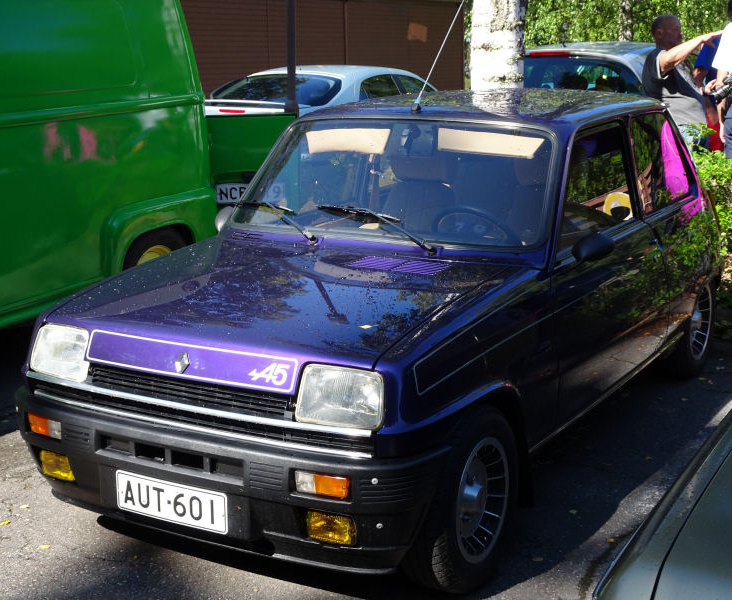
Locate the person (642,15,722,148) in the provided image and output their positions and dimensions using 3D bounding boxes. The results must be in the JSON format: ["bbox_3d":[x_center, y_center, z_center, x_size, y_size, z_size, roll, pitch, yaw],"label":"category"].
[{"bbox_3d":[2.283,-1.147,8.000,0.600,1.770,0.520,-2,12,-3],"label":"person"}]

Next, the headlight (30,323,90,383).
[{"bbox_3d":[-0.893,0.152,3.286,0.218,0.148,0.090,6,14,30],"label":"headlight"}]

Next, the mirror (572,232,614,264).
[{"bbox_3d":[0.729,-0.175,3.548,0.145,0.105,0.095,4,13,24],"label":"mirror"}]

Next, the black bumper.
[{"bbox_3d":[-0.478,0.497,3.087,1.470,0.360,0.250,6,14,30],"label":"black bumper"}]

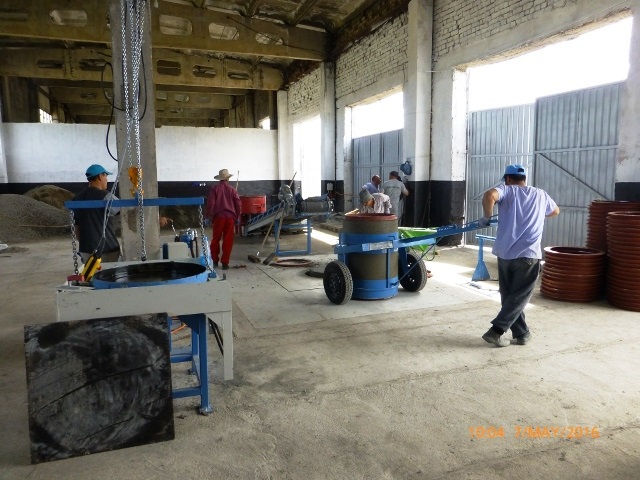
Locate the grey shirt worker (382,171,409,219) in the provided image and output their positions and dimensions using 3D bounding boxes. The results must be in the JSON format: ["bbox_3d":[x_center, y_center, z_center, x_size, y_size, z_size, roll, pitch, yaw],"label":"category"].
[{"bbox_3d":[1.595,-0.607,9.500,0.560,1.700,0.420,1,8,12],"label":"grey shirt worker"}]

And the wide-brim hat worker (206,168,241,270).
[{"bbox_3d":[-1.723,-0.383,7.920,0.600,1.760,0.420,-1,8,0],"label":"wide-brim hat worker"}]

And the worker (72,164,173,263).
[{"bbox_3d":[-2.110,0.103,4.600,0.620,1.740,0.680,3,9,25],"label":"worker"}]

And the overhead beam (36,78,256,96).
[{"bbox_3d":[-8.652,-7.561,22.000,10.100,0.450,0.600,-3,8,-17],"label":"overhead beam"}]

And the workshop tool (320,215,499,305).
[{"bbox_3d":[1.043,0.233,5.540,1.270,1.170,2.350,-6,10,-32],"label":"workshop tool"}]

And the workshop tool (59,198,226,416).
[{"bbox_3d":[-1.355,0.428,3.330,1.050,1.460,0.720,-3,8,-15],"label":"workshop tool"}]

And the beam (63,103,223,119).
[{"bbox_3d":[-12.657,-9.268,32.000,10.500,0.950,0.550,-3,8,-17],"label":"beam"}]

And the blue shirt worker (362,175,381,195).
[{"bbox_3d":[1.161,-0.634,10.000,0.550,1.630,0.500,-3,8,-15],"label":"blue shirt worker"}]

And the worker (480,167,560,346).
[{"bbox_3d":[1.987,0.111,4.420,0.720,1.700,0.580,-3,8,-16],"label":"worker"}]

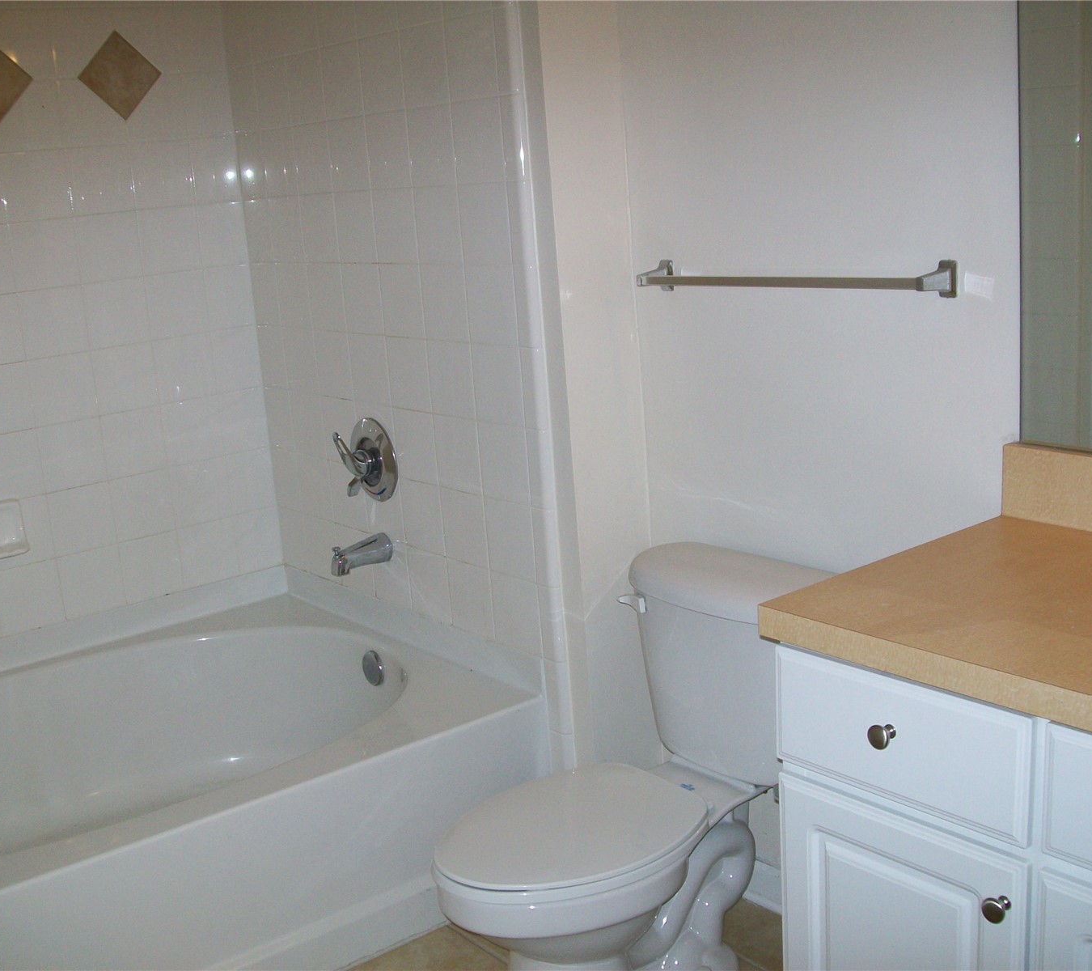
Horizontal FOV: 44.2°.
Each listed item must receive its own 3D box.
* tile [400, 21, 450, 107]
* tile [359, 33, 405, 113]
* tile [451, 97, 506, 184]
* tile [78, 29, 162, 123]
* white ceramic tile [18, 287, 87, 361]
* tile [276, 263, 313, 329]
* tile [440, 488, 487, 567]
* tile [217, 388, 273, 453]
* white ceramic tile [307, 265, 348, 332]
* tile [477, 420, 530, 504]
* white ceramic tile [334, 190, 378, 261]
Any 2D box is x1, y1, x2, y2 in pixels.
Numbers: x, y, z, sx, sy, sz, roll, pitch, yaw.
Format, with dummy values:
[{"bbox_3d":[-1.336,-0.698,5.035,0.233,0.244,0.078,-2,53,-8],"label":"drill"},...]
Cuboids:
[{"bbox_3d":[-0.231,-0.811,2.605,0.010,0.152,0.152,-15,17,-38],"label":"tile"},{"bbox_3d":[-0.332,-0.830,2.716,0.009,0.152,0.152,-14,16,-37],"label":"tile"},{"bbox_3d":[-0.127,-0.643,2.518,0.010,0.151,0.152,-14,17,-38],"label":"tile"},{"bbox_3d":[-0.954,-0.916,3.012,0.010,0.143,0.143,12,-24,50],"label":"tile"},{"bbox_3d":[-1.110,-0.366,3.032,0.152,0.152,0.009,-14,16,-37],"label":"white ceramic tile"},{"bbox_3d":[-0.585,-0.442,3.140,0.010,0.152,0.152,-15,17,-37],"label":"tile"},{"bbox_3d":[-0.172,0.084,2.811,0.010,0.151,0.152,-14,17,-38],"label":"tile"},{"bbox_3d":[-0.748,-0.160,3.330,0.121,0.152,0.009,-15,17,-37],"label":"tile"},{"bbox_3d":[-0.493,-0.426,3.057,0.010,0.152,0.152,-15,17,-38],"label":"white ceramic tile"},{"bbox_3d":[-0.078,-0.043,2.623,0.010,0.152,0.152,-15,17,-37],"label":"tile"},{"bbox_3d":[-0.410,-0.554,2.900,0.009,0.152,0.152,-14,16,-37],"label":"white ceramic tile"}]

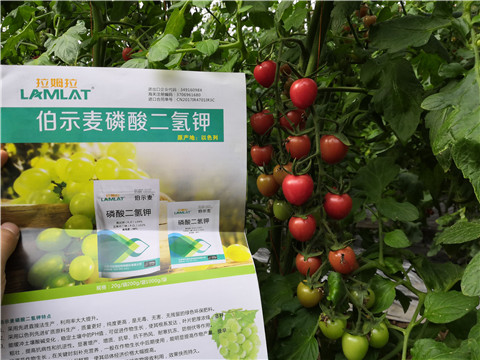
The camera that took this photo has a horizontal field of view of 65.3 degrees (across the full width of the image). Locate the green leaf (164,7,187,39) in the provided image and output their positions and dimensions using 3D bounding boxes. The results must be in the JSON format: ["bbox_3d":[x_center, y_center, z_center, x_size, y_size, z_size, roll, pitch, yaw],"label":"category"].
[{"bbox_3d":[-0.086,-0.206,0.490,0.025,0.048,0.014,28,-7,-34],"label":"green leaf"}]

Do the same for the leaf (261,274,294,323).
[{"bbox_3d":[0.047,0.151,0.480,0.048,0.062,0.018,6,-12,2],"label":"leaf"}]

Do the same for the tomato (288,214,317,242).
[{"bbox_3d":[0.066,0.051,0.390,0.029,0.029,0.029,0,10,0],"label":"tomato"}]

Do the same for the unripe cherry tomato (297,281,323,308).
[{"bbox_3d":[0.075,0.123,0.405,0.027,0.030,0.027,0,10,0],"label":"unripe cherry tomato"}]

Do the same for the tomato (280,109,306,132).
[{"bbox_3d":[0.062,-0.071,0.445,0.031,0.029,0.031,0,6,0],"label":"tomato"}]

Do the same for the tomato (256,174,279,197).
[{"bbox_3d":[0.032,0.006,0.430,0.025,0.026,0.025,0,10,0],"label":"tomato"}]

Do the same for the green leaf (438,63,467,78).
[{"bbox_3d":[0.284,-0.146,0.500,0.038,0.022,0.022,3,11,11],"label":"green leaf"}]

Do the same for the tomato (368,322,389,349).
[{"bbox_3d":[0.153,0.172,0.415,0.025,0.029,0.025,0,10,0],"label":"tomato"}]

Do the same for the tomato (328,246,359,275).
[{"bbox_3d":[0.110,0.086,0.400,0.029,0.030,0.029,0,10,0],"label":"tomato"}]

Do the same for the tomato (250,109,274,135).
[{"bbox_3d":[0.026,-0.068,0.435,0.028,0.029,0.028,1,11,0],"label":"tomato"}]

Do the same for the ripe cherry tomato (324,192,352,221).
[{"bbox_3d":[0.108,0.030,0.410,0.030,0.029,0.030,1,11,0],"label":"ripe cherry tomato"}]

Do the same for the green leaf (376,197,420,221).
[{"bbox_3d":[0.219,0.041,0.520,0.058,0.030,0.025,18,15,0],"label":"green leaf"}]

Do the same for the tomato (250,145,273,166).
[{"bbox_3d":[0.025,-0.028,0.430,0.026,0.026,0.026,0,10,0],"label":"tomato"}]

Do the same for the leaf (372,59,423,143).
[{"bbox_3d":[0.212,-0.109,0.500,0.068,0.115,0.028,-3,6,0],"label":"leaf"}]

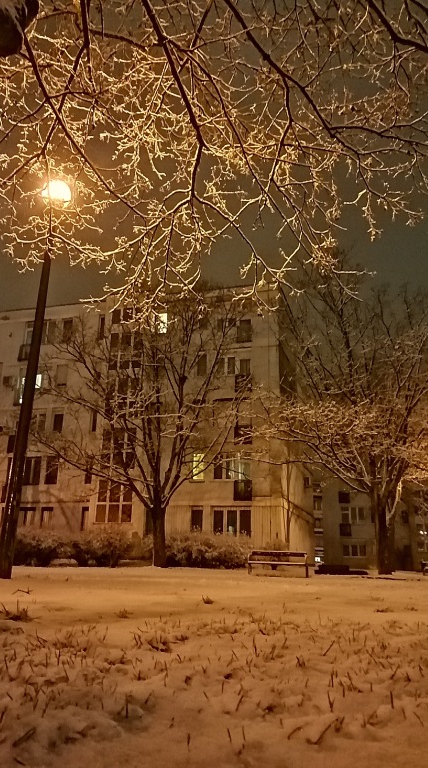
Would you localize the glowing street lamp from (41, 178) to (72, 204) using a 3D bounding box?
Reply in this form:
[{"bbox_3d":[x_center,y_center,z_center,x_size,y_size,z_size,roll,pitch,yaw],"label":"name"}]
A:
[{"bbox_3d":[-3.323,-4.062,12.170,0.520,0.450,0.520,2,-17,0],"label":"glowing street lamp"}]

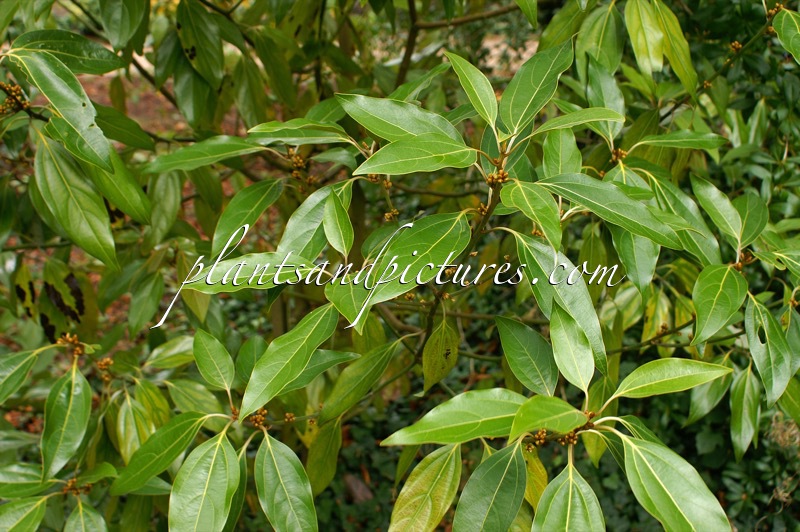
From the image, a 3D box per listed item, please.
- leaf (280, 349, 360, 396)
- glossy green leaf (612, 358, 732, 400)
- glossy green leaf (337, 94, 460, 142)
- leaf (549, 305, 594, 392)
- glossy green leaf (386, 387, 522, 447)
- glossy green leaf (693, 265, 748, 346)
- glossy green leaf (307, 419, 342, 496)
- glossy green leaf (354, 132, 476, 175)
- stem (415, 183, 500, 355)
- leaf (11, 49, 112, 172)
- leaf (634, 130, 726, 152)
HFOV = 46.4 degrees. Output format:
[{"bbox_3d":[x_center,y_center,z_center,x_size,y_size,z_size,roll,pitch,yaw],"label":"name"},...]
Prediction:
[{"bbox_3d":[-0.077,0.098,0.860,0.096,0.016,0.038,-26,60,-25],"label":"leaf"},{"bbox_3d":[0.248,0.103,0.850,0.127,0.015,0.037,-9,44,-18],"label":"glossy green leaf"},{"bbox_3d":[-0.001,-0.133,0.840,0.130,0.018,0.043,23,48,18],"label":"glossy green leaf"},{"bbox_3d":[0.147,0.069,0.800,0.036,0.079,0.014,-12,-15,-15],"label":"leaf"},{"bbox_3d":[0.057,0.134,0.825,0.150,0.018,0.046,-10,42,-11],"label":"glossy green leaf"},{"bbox_3d":[0.314,0.038,0.915,0.048,0.017,0.105,24,59,23],"label":"glossy green leaf"},{"bbox_3d":[-0.075,0.202,0.990,0.038,0.086,0.016,18,-13,0],"label":"glossy green leaf"},{"bbox_3d":[0.014,-0.102,0.850,0.118,0.015,0.041,-13,43,-20],"label":"glossy green leaf"},{"bbox_3d":[0.059,0.007,0.975,0.019,0.204,0.014,25,14,0],"label":"stem"},{"bbox_3d":[-0.295,-0.141,0.830,0.047,0.022,0.157,-31,71,-37],"label":"leaf"},{"bbox_3d":[0.281,-0.126,0.930,0.098,0.013,0.034,-5,21,-12],"label":"leaf"}]

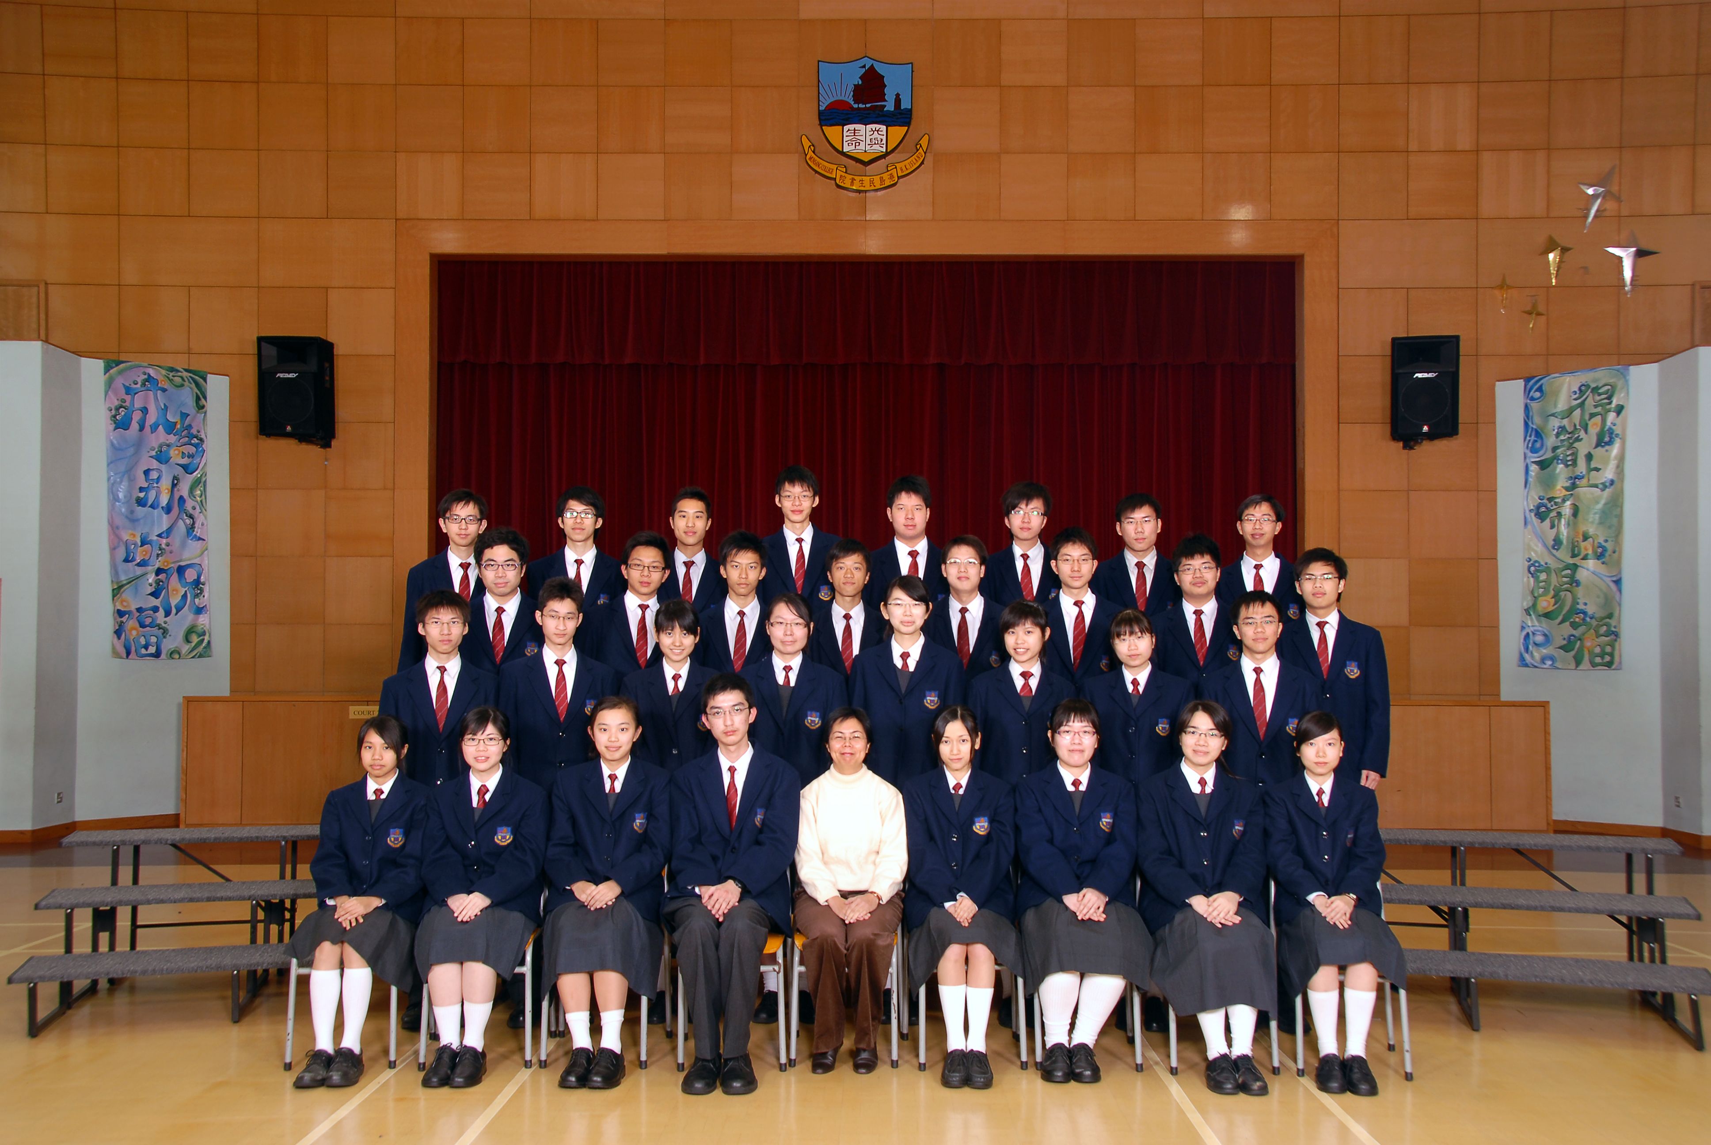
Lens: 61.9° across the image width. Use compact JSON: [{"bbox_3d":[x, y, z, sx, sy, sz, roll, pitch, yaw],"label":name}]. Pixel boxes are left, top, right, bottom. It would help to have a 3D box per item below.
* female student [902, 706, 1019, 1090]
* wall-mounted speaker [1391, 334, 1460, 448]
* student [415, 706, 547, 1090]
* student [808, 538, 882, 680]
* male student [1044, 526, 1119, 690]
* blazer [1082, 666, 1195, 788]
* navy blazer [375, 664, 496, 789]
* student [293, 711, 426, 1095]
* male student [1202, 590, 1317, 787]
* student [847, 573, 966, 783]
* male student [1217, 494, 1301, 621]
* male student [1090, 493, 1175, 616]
[{"bbox_3d":[0.361,1.081,4.972,0.410,1.216,0.650,0,-3,2],"label":"female student"},{"bbox_3d":[4.565,-1.447,11.431,0.500,0.780,0.420,-1,2,15],"label":"wall-mounted speaker"},{"bbox_3d":[-1.336,1.086,5.010,0.450,1.235,0.640,0,-3,-7],"label":"student"},{"bbox_3d":[-0.037,0.707,5.998,0.470,1.700,0.300,0,-3,0],"label":"student"},{"bbox_3d":[0.924,0.670,5.933,0.480,1.723,0.290,0,-3,5],"label":"male student"},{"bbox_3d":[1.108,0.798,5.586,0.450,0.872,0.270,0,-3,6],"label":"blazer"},{"bbox_3d":[-1.652,0.700,5.648,0.480,0.720,0.280,1,-3,-16],"label":"navy blazer"},{"bbox_3d":[-1.711,1.104,5.009,0.460,1.200,0.640,0,-3,-8],"label":"student"},{"bbox_3d":[1.581,0.900,5.535,0.480,1.667,0.300,-1,-3,16],"label":"male student"},{"bbox_3d":[0.207,0.871,5.582,0.460,1.724,0.280,0,-3,3],"label":"student"},{"bbox_3d":[1.765,0.495,6.203,0.480,1.682,0.290,-1,-3,10],"label":"male student"},{"bbox_3d":[1.270,0.506,6.381,0.490,1.738,0.300,-1,-3,11],"label":"male student"}]

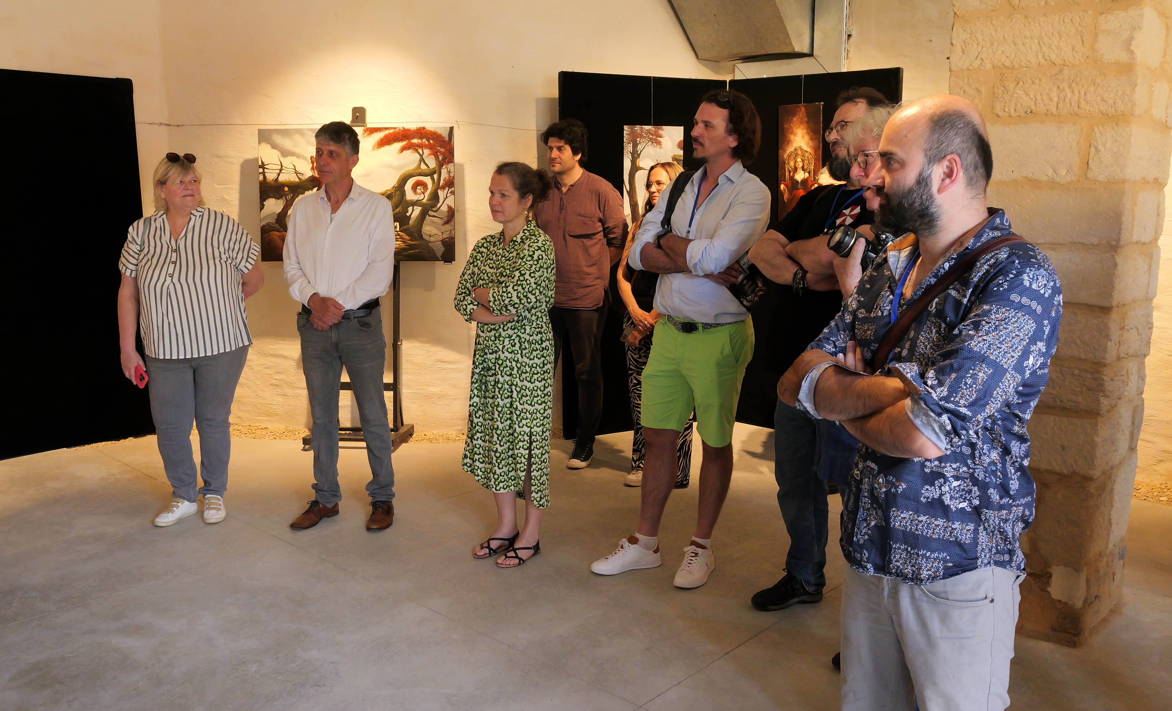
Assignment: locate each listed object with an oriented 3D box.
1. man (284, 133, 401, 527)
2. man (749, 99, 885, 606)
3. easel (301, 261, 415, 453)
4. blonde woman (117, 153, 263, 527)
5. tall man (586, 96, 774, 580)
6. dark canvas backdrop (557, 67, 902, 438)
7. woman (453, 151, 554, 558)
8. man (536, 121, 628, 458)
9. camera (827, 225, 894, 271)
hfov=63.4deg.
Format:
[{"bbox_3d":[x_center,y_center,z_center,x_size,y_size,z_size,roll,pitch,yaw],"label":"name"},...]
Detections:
[{"bbox_3d":[-1.091,-0.124,4.194,0.520,1.761,0.380,1,10,10],"label":"man"},{"bbox_3d":[0.793,0.050,3.094,0.500,1.784,0.600,-6,12,-29],"label":"man"},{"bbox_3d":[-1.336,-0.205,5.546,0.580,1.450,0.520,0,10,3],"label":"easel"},{"bbox_3d":[-1.773,-0.063,4.227,0.620,1.635,0.400,1,10,8],"label":"blonde woman"},{"bbox_3d":[0.367,-0.063,3.605,0.590,1.832,0.500,7,13,36],"label":"tall man"},{"bbox_3d":[0.813,-0.584,5.680,1.902,2.130,0.619,1,10,6],"label":"dark canvas backdrop"},{"bbox_3d":[-0.316,0.036,3.786,0.380,1.582,0.440,-10,14,-42],"label":"woman"},{"bbox_3d":[-0.048,-0.346,5.199,0.540,1.837,0.380,8,13,39],"label":"man"},{"bbox_3d":[0.660,-0.247,2.258,0.160,0.105,0.135,24,5,-13],"label":"camera"}]

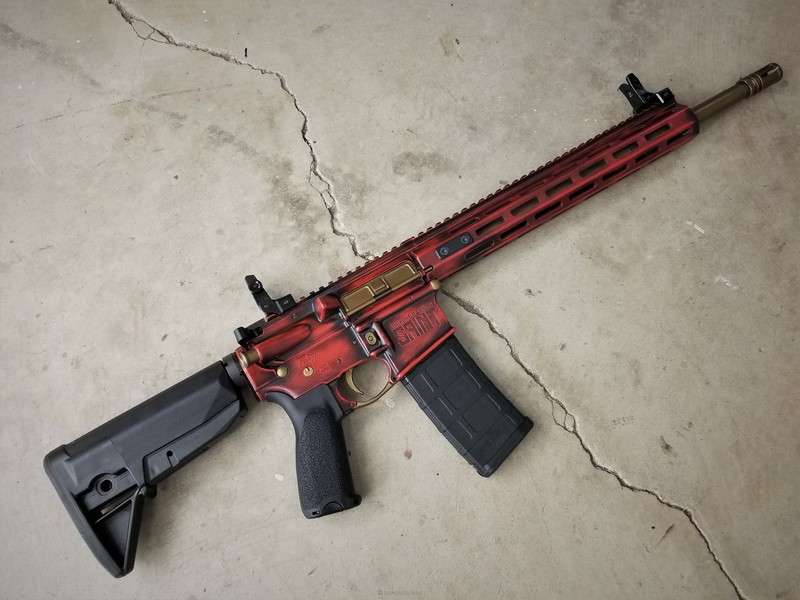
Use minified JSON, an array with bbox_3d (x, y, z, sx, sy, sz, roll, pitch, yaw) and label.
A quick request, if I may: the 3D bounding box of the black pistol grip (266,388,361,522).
[{"bbox_3d":[-0.076,0.134,0.545,0.071,0.033,0.114,-12,80,-5],"label":"black pistol grip"}]

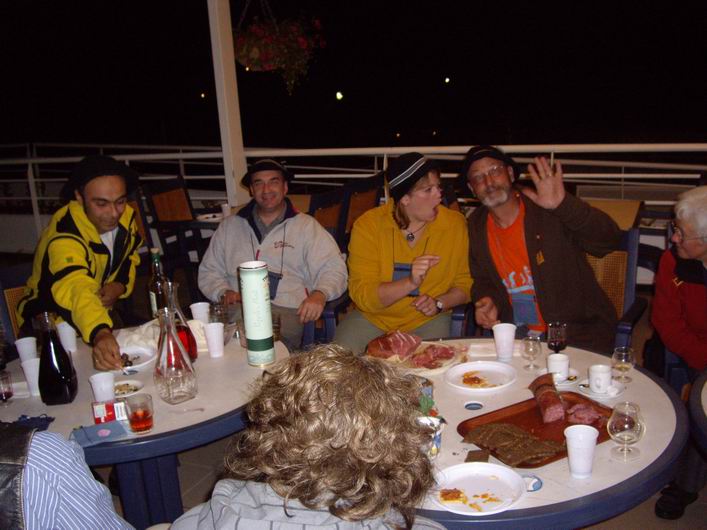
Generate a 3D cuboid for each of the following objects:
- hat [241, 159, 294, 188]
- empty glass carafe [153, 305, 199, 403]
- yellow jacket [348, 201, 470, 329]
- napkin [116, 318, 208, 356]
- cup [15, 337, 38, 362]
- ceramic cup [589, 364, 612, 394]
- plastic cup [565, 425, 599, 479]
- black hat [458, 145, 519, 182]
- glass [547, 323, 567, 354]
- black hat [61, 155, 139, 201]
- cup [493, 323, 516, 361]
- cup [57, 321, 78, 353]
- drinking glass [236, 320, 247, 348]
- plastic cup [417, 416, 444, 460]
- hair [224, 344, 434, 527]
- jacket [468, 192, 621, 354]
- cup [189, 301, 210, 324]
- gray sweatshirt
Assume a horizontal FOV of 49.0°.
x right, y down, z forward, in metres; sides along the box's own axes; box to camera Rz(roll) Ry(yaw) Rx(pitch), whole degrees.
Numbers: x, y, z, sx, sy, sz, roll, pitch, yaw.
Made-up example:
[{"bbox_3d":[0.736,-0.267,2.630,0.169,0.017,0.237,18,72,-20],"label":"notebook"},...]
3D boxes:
[{"bbox_3d":[-0.379,-0.403,3.420,0.235,0.125,0.260,-4,15,1],"label":"hat"},{"bbox_3d":[-0.517,0.255,2.221,0.112,0.255,0.112,9,19,43],"label":"empty glass carafe"},{"bbox_3d":[0.215,-0.006,2.930,0.480,0.520,0.380,-4,15,2],"label":"yellow jacket"},{"bbox_3d":[-0.640,0.242,2.698,0.290,0.070,0.170,-5,14,0],"label":"napkin"},{"bbox_3d":[-1.046,0.297,2.484,0.069,0.095,0.069,-4,15,0],"label":"cup"},{"bbox_3d":[0.649,0.299,2.038,0.060,0.063,0.075,-2,14,8],"label":"ceramic cup"},{"bbox_3d":[0.494,0.405,1.676,0.072,0.098,0.072,-5,14,1],"label":"plastic cup"},{"bbox_3d":[0.518,-0.390,2.980,0.235,0.135,0.255,-13,2,18],"label":"black hat"},{"bbox_3d":[0.592,0.226,2.253,0.061,0.125,0.061,-5,14,0],"label":"glass"},{"bbox_3d":[-0.926,-0.319,2.830,0.260,0.150,0.280,-11,31,-25],"label":"black hat"},{"bbox_3d":[0.445,0.232,2.295,0.071,0.098,0.071,-4,15,1],"label":"cup"},{"bbox_3d":[-0.979,0.248,2.653,0.069,0.095,0.069,-4,15,0],"label":"cup"},{"bbox_3d":[-0.350,0.238,2.670,0.070,0.085,0.070,-5,14,0],"label":"drinking glass"},{"bbox_3d":[0.173,0.396,1.778,0.072,0.090,0.072,-4,14,1],"label":"plastic cup"},{"bbox_3d":[-0.032,0.239,1.080,0.270,0.220,0.230,-2,14,12],"label":"hair"},{"bbox_3d":[0.666,0.040,2.720,0.560,0.590,0.360,0,15,19],"label":"jacket"},{"bbox_3d":[-0.548,0.198,2.813,0.073,0.100,0.073,-5,14,0],"label":"cup"},{"bbox_3d":[-0.342,-0.036,3.280,0.610,0.510,0.420,-3,15,3],"label":"gray sweatshirt"}]

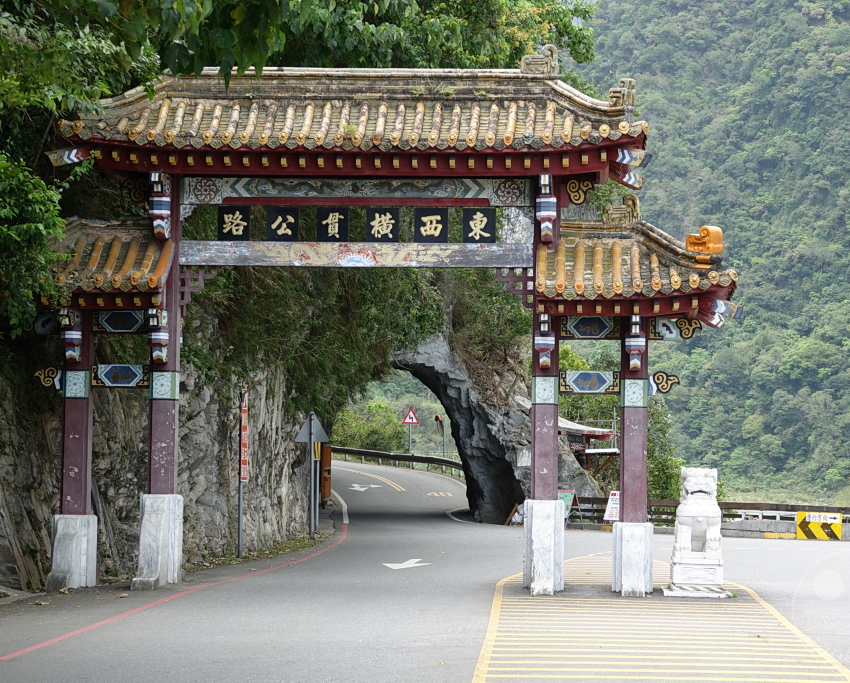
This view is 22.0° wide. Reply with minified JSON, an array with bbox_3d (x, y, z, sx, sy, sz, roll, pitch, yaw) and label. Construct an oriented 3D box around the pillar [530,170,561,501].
[{"bbox_3d":[1.804,-0.102,32.665,0.400,4.904,0.410,0,-4,4],"label":"pillar"}]

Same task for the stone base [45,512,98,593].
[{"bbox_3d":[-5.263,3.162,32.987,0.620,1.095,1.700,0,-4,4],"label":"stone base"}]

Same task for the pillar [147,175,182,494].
[{"bbox_3d":[-3.918,-0.122,33.107,0.400,4.872,0.410,0,-4,4],"label":"pillar"}]

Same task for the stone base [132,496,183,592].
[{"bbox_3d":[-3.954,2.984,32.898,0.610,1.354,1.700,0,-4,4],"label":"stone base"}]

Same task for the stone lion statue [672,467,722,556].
[{"bbox_3d":[3.962,2.462,31.822,0.690,1.275,0.900,0,-4,4],"label":"stone lion statue"}]

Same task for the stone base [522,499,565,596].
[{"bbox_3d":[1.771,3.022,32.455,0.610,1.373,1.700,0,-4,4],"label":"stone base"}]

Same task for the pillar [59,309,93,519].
[{"bbox_3d":[-5.252,1.065,33.129,0.400,3.108,0.410,0,-4,4],"label":"pillar"}]

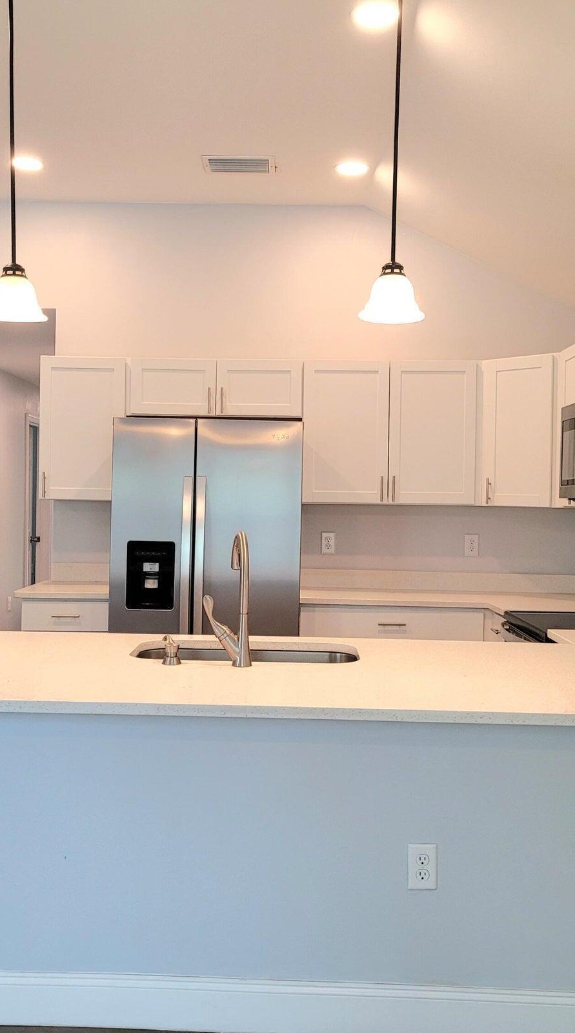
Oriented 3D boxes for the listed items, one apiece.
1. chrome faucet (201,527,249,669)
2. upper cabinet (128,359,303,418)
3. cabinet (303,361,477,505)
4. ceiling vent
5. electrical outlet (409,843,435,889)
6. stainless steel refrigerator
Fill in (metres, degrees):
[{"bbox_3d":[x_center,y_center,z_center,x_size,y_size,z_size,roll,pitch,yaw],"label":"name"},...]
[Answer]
[{"bbox_3d":[-0.185,0.236,3.041,0.140,0.385,0.240,1,1,-11],"label":"chrome faucet"},{"bbox_3d":[-0.377,-0.676,5.578,0.918,0.306,0.319,1,1,0],"label":"upper cabinet"},{"bbox_3d":[0.531,-0.432,5.520,0.900,0.749,0.320,1,1,1],"label":"cabinet"},{"bbox_3d":[-0.232,-1.698,5.028,0.350,0.020,0.264,1,1,1],"label":"ceiling vent"},{"bbox_3d":[0.344,0.892,2.633,0.073,0.116,0.010,1,1,1],"label":"electrical outlet"},{"bbox_3d":[-0.394,0.412,5.312,0.913,1.765,0.820,1,1,0],"label":"stainless steel refrigerator"}]

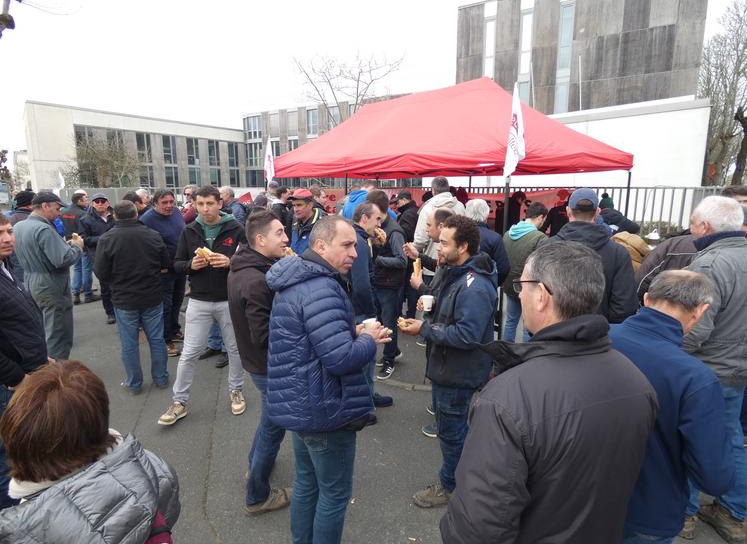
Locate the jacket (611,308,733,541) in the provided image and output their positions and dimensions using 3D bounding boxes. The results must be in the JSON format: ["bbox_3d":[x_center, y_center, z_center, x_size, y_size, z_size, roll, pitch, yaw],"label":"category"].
[{"bbox_3d":[1.003,0.496,1.467,0.420,0.770,0.530,-10,15,-40],"label":"jacket"}]

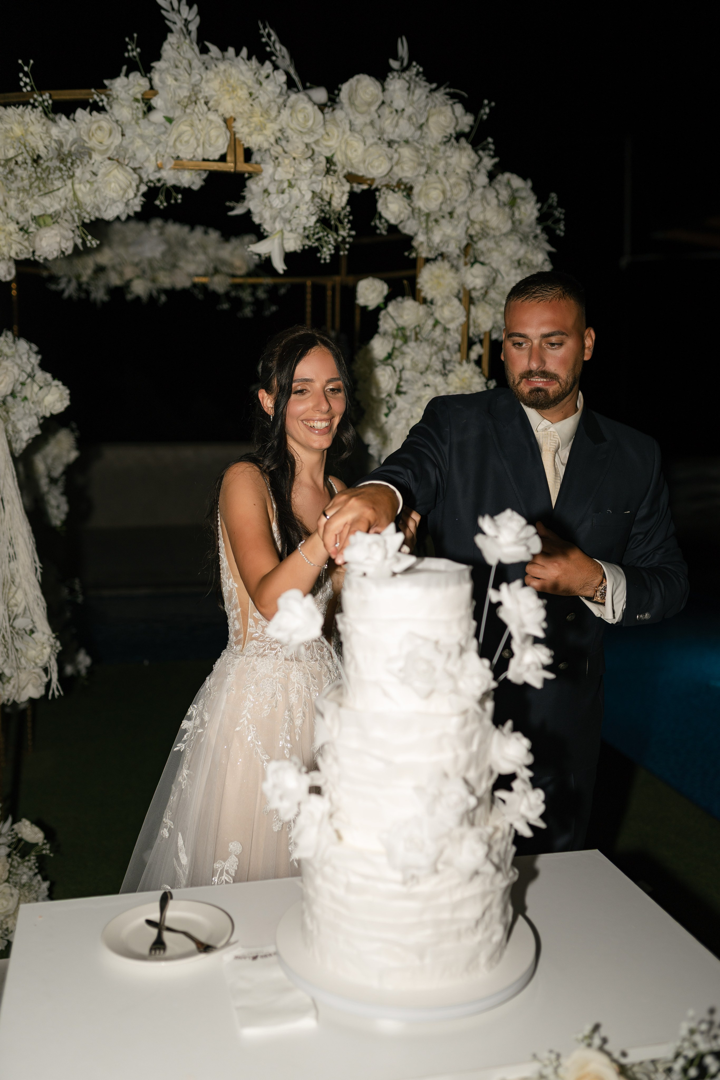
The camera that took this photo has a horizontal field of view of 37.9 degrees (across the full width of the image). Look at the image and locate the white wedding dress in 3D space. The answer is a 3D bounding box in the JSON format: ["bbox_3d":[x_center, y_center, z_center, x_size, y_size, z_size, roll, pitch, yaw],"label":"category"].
[{"bbox_3d":[-0.223,0.564,2.117,0.740,1.430,0.840,-5,8,-39],"label":"white wedding dress"}]

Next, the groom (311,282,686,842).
[{"bbox_3d":[0.298,0.410,1.888,0.720,1.800,0.680,1,7,6],"label":"groom"}]

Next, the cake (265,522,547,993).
[{"bbox_3d":[0.065,0.276,1.510,0.400,0.620,0.380,0,6,0],"label":"cake"}]

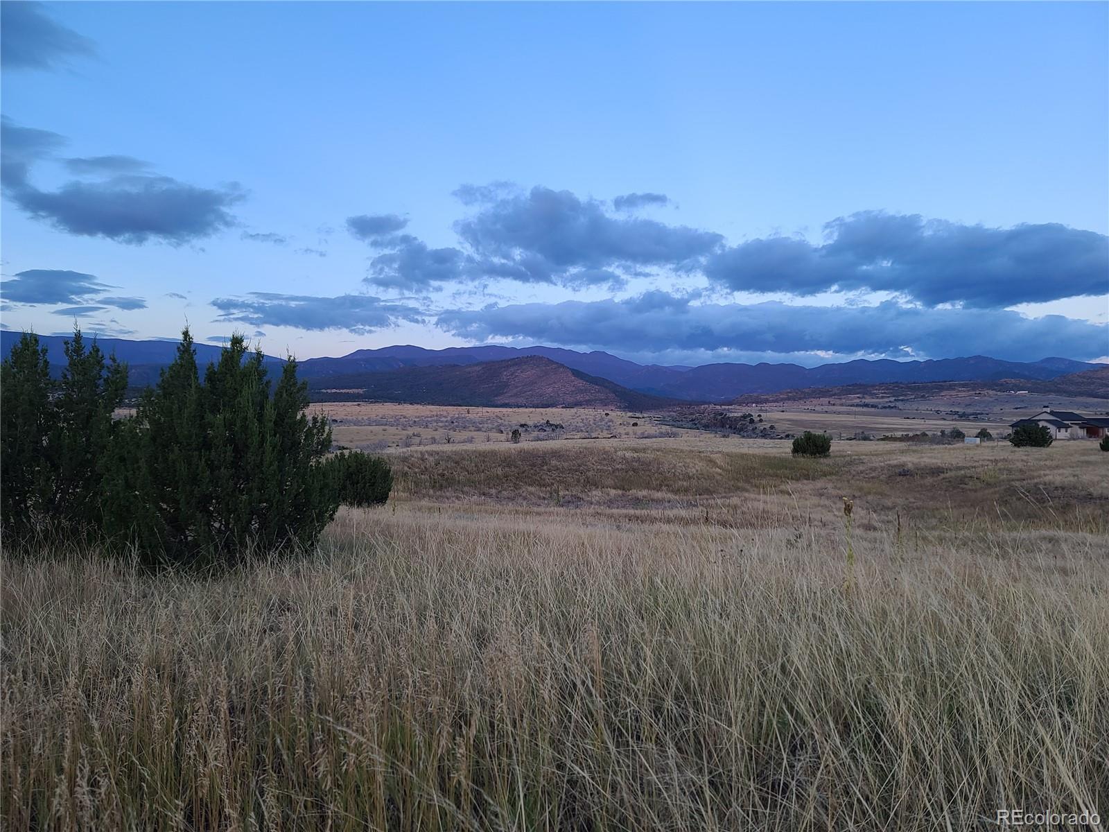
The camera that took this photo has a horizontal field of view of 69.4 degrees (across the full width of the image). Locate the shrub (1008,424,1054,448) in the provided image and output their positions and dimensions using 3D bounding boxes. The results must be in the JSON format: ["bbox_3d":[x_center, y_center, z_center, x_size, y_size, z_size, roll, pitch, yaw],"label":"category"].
[{"bbox_3d":[46.451,1.941,78.000,4.300,2.350,4.000,0,1,0],"label":"shrub"}]

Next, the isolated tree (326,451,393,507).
[{"bbox_3d":[-4.184,1.352,17.000,1.450,1.200,1.350,0,1,0],"label":"isolated tree"}]

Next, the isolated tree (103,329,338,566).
[{"bbox_3d":[-3.753,0.375,9.000,2.550,2.750,2.400,0,1,0],"label":"isolated tree"}]

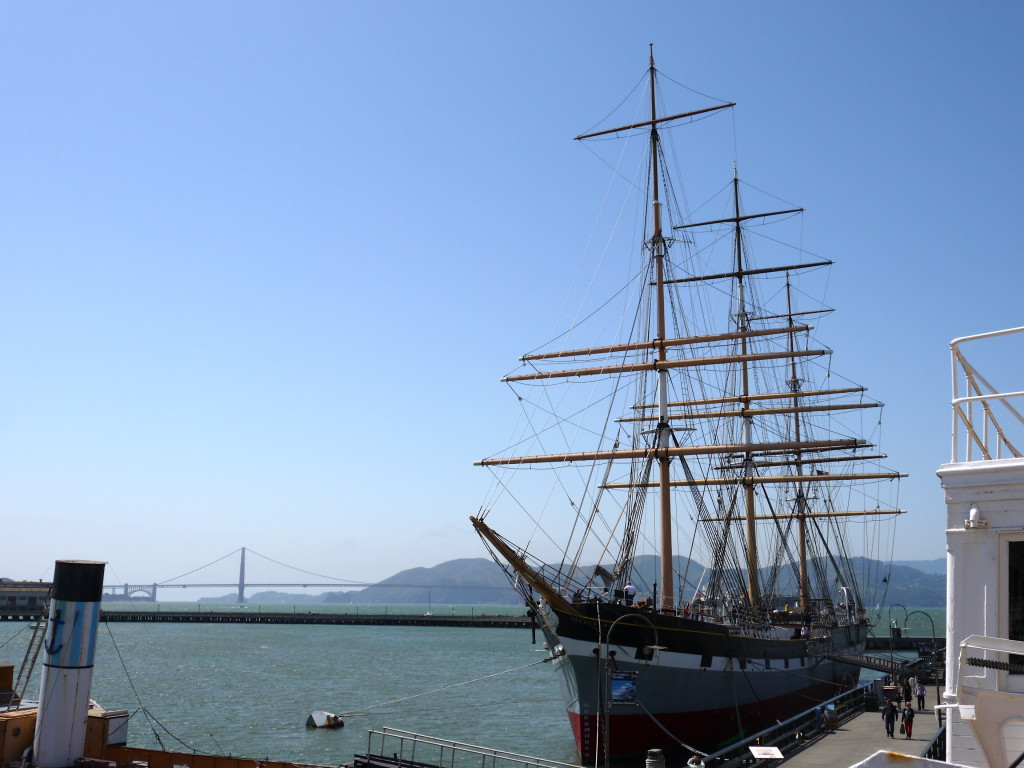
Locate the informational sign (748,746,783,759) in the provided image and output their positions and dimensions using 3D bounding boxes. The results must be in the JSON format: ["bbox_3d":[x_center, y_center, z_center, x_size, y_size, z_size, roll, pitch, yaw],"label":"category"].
[{"bbox_3d":[9.212,13.347,40.654,1.110,0.060,0.620,3,25,-14],"label":"informational sign"}]

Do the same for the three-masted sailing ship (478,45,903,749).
[{"bbox_3d":[17.622,2.260,91.455,27.000,47.000,91.500,-5,-12,25],"label":"three-masted sailing ship"}]

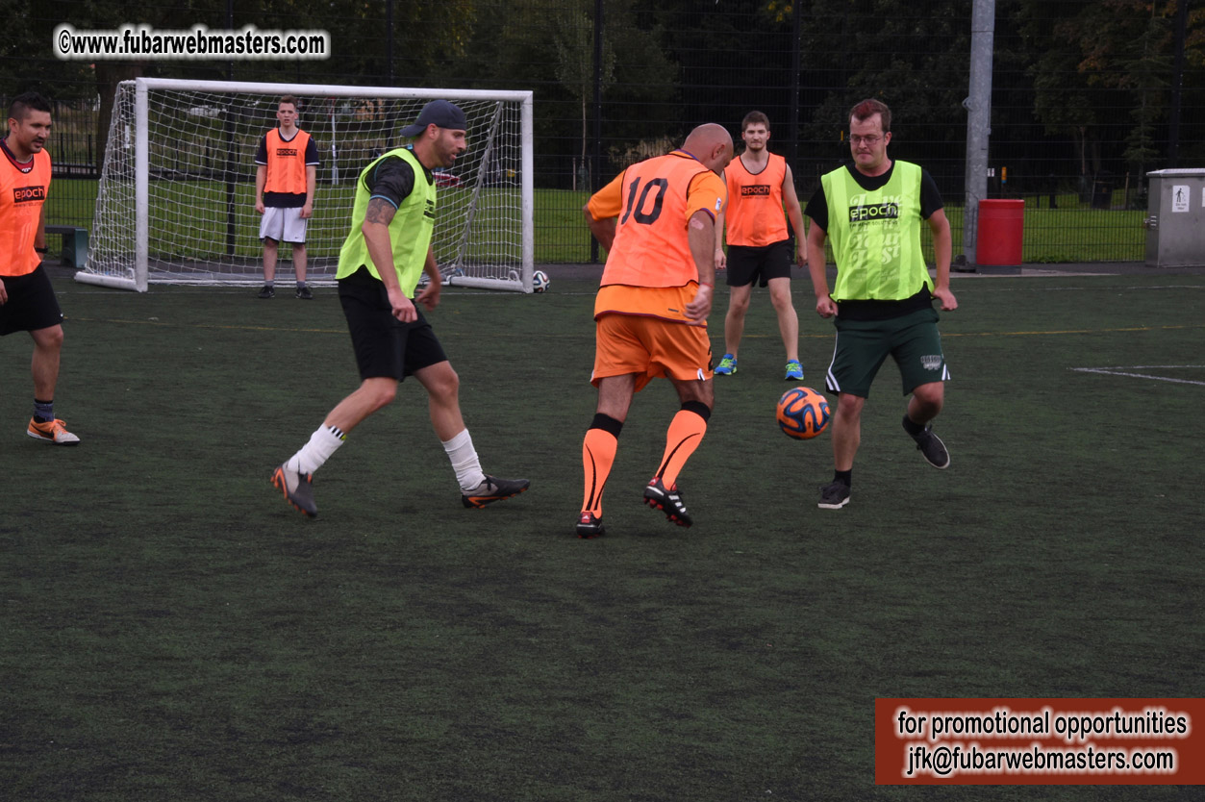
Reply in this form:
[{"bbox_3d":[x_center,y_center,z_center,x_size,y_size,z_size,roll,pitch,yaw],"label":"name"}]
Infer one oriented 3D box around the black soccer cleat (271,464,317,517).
[{"bbox_3d":[-1.259,0.367,15.850,0.280,0.115,0.100,51,15,30],"label":"black soccer cleat"}]

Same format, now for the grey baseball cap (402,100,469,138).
[{"bbox_3d":[-0.696,-1.169,16.050,0.275,0.150,0.185,1,4,5],"label":"grey baseball cap"}]

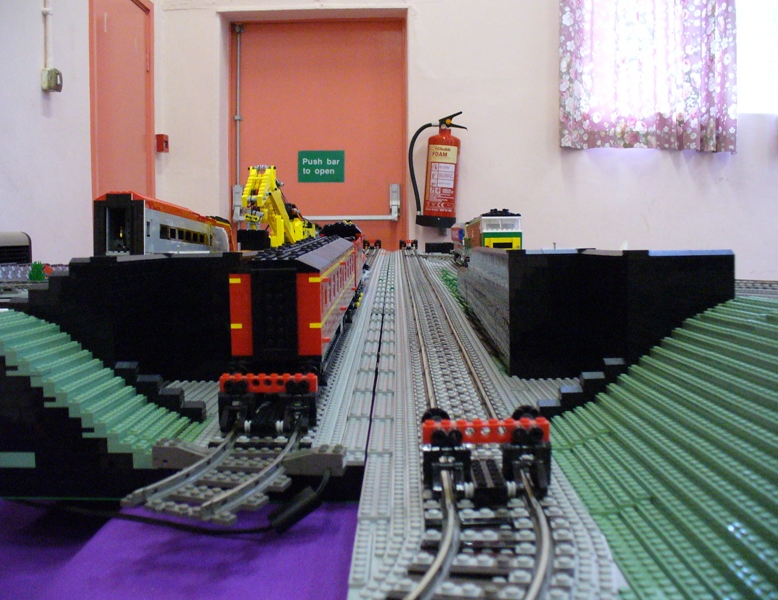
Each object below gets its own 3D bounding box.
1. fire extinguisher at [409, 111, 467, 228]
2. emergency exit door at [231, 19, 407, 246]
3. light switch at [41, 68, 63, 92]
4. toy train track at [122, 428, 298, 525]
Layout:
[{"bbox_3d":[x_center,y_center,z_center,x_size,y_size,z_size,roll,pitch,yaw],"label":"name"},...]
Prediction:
[{"bbox_3d":[0.253,-0.659,4.320,0.275,0.572,0.175,4,6,4],"label":"fire extinguisher"},{"bbox_3d":[-0.380,-0.515,4.651,0.952,1.969,0.070,1,6,5],"label":"emergency exit door"},{"bbox_3d":[-1.313,-0.855,3.326,0.056,0.088,0.080,1,6,5],"label":"light switch"},{"bbox_3d":[-0.089,0.097,0.496,0.070,0.011,0.141,1,6,11],"label":"toy train track"}]

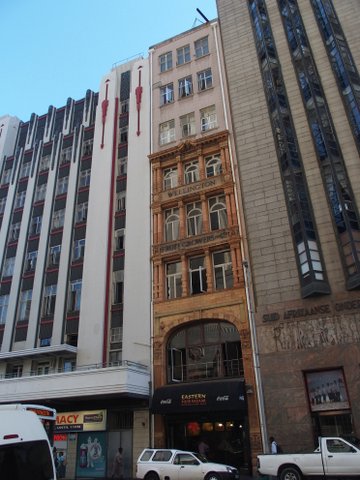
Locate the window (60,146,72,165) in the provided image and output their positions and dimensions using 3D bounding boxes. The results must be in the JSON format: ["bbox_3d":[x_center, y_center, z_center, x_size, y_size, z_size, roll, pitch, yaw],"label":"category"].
[{"bbox_3d":[-10.566,-7.861,36.049,1.200,1.715,0.160,-13,-28,20],"label":"window"}]

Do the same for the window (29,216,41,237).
[{"bbox_3d":[-12.474,-1.176,33.473,1.320,1.910,0.150,-13,-28,21],"label":"window"}]

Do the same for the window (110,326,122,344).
[{"bbox_3d":[-4.225,6.395,26.102,1.000,1.051,0.160,-13,-28,20],"label":"window"}]

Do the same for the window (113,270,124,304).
[{"bbox_3d":[-4.314,3.337,27.200,0.990,2.460,0.150,-13,-28,21],"label":"window"}]

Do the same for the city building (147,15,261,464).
[{"bbox_3d":[2.082,-2.023,30.301,6.688,34.210,7.200,-13,-28,20],"label":"city building"}]

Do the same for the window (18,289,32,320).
[{"bbox_3d":[-12.239,5.136,30.840,1.200,2.441,0.160,-13,-28,20],"label":"window"}]

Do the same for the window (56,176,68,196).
[{"bbox_3d":[-10.321,-4.770,34.079,1.270,1.920,0.150,-13,-28,21],"label":"window"}]

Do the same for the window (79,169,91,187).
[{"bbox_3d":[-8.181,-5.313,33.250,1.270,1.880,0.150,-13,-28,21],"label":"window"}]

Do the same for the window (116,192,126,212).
[{"bbox_3d":[-4.595,-3.038,31.063,1.043,1.782,0.200,-13,-28,21],"label":"window"}]

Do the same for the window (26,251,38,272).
[{"bbox_3d":[-12.345,1.767,32.453,1.200,1.733,0.160,-13,-28,20],"label":"window"}]

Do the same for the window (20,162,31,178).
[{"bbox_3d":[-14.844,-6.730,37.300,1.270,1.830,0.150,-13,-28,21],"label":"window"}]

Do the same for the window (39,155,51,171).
[{"bbox_3d":[-12.694,-7.253,36.456,1.370,1.880,0.150,-13,-28,21],"label":"window"}]

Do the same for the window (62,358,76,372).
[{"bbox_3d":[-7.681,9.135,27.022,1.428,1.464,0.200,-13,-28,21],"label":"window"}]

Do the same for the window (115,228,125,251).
[{"bbox_3d":[-4.484,-0.018,29.613,1.001,1.809,0.200,-13,-28,21],"label":"window"}]

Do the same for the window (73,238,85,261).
[{"bbox_3d":[-7.906,0.738,30.251,1.220,1.920,0.150,-13,-28,21],"label":"window"}]

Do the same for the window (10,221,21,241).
[{"bbox_3d":[-14.850,-0.593,35.172,1.417,2.014,0.200,-13,-28,21],"label":"window"}]

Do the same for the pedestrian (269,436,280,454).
[{"bbox_3d":[4.284,9.671,17.228,0.480,1.680,0.520,-13,-28,21],"label":"pedestrian"}]

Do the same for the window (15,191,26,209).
[{"bbox_3d":[-15.009,-3.772,36.721,1.474,1.750,0.200,-13,-28,21],"label":"window"}]

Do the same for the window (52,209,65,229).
[{"bbox_3d":[-10.308,-1.966,33.189,1.200,1.740,0.160,-13,-28,20],"label":"window"}]

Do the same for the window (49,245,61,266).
[{"bbox_3d":[-10.089,1.254,31.115,1.250,1.900,0.150,-13,-28,21],"label":"window"}]

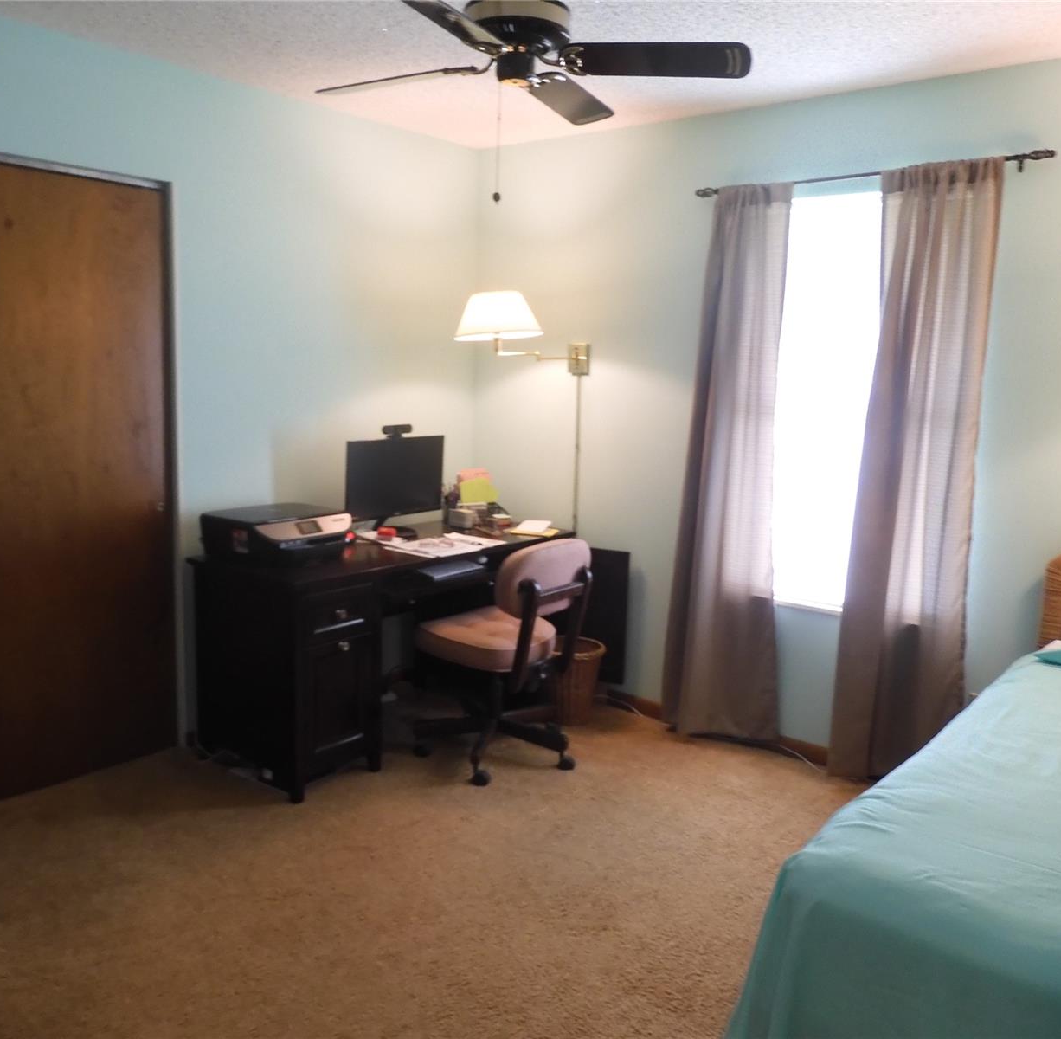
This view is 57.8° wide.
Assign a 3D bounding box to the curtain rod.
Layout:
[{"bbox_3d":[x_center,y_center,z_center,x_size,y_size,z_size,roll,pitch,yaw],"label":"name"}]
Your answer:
[{"bbox_3d":[1.095,-1.155,3.228,1.215,0.065,0.095,9,11,38],"label":"curtain rod"}]

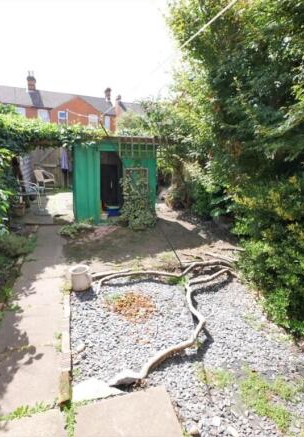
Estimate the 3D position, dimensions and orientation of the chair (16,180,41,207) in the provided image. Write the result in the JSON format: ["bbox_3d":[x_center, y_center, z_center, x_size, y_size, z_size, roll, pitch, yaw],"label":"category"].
[{"bbox_3d":[-3.455,-0.710,6.547,0.580,0.740,0.570,-6,16,-22],"label":"chair"}]

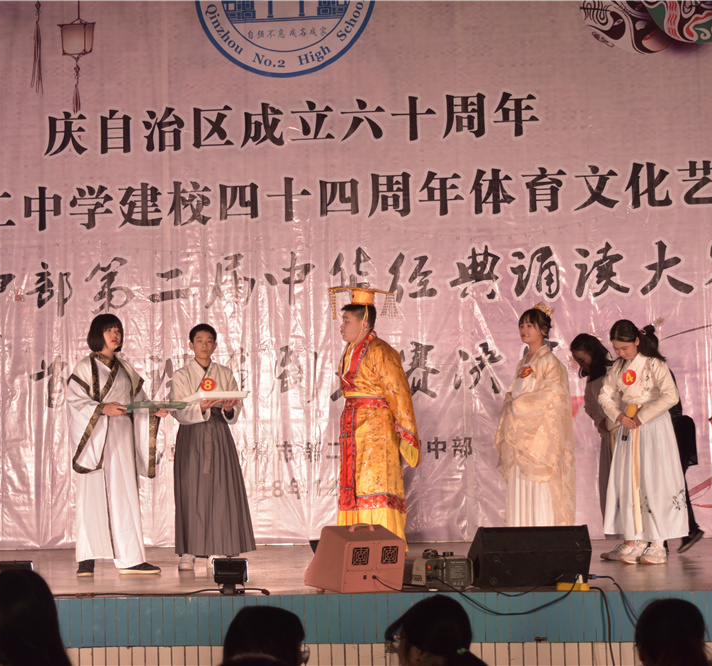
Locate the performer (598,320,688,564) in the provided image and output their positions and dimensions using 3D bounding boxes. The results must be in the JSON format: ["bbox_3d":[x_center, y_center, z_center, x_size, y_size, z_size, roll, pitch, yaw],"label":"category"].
[{"bbox_3d":[1.842,0.689,12.279,0.470,1.545,0.380,-2,-2,25],"label":"performer"}]

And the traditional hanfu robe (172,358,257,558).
[{"bbox_3d":[-0.917,0.806,12.250,0.540,1.250,0.420,-1,-3,-9],"label":"traditional hanfu robe"}]

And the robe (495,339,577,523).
[{"bbox_3d":[1.166,0.757,12.450,0.460,1.340,0.520,2,-4,-44],"label":"robe"}]

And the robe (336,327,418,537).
[{"bbox_3d":[0.149,0.719,12.700,0.520,1.450,0.540,0,-3,-22],"label":"robe"}]

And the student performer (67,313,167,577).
[{"bbox_3d":[-1.531,0.705,12.195,0.510,1.645,0.420,0,-2,-28],"label":"student performer"}]

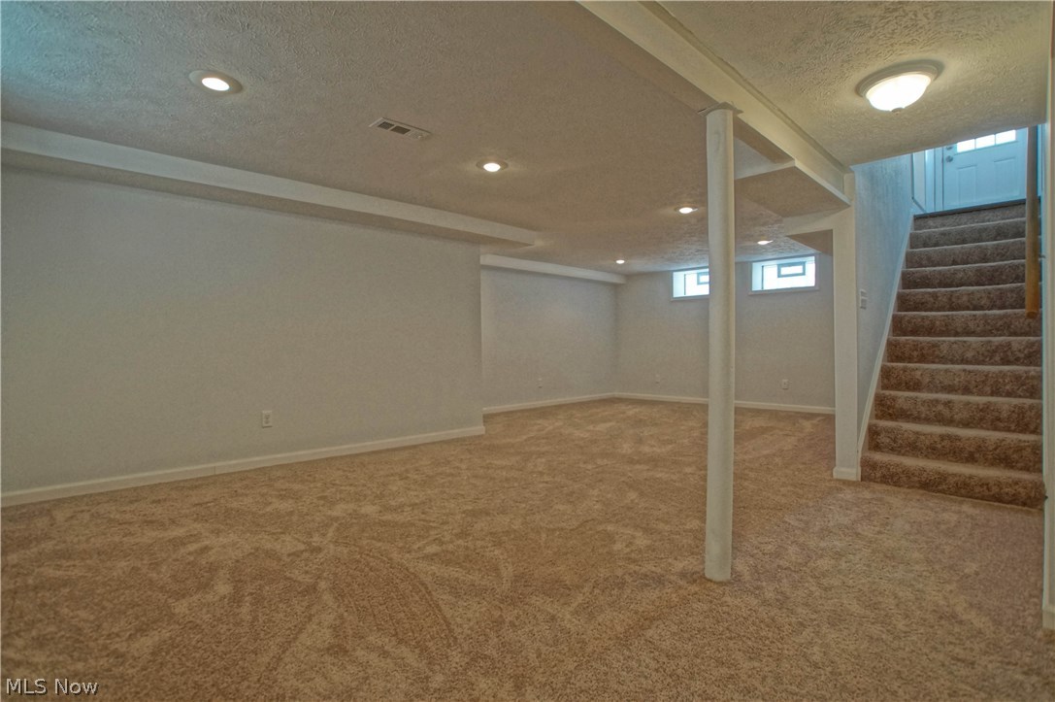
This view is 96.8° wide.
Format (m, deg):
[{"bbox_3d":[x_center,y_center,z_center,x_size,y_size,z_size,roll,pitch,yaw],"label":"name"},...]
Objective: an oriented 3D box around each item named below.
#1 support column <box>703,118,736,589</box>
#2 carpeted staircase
[{"bbox_3d":[0.781,-0.028,1.904,0.105,1.930,0.105,-1,1,-45],"label":"support column"},{"bbox_3d":[3.415,-0.200,3.678,2.153,2.209,0.857,-1,1,-43],"label":"carpeted staircase"}]

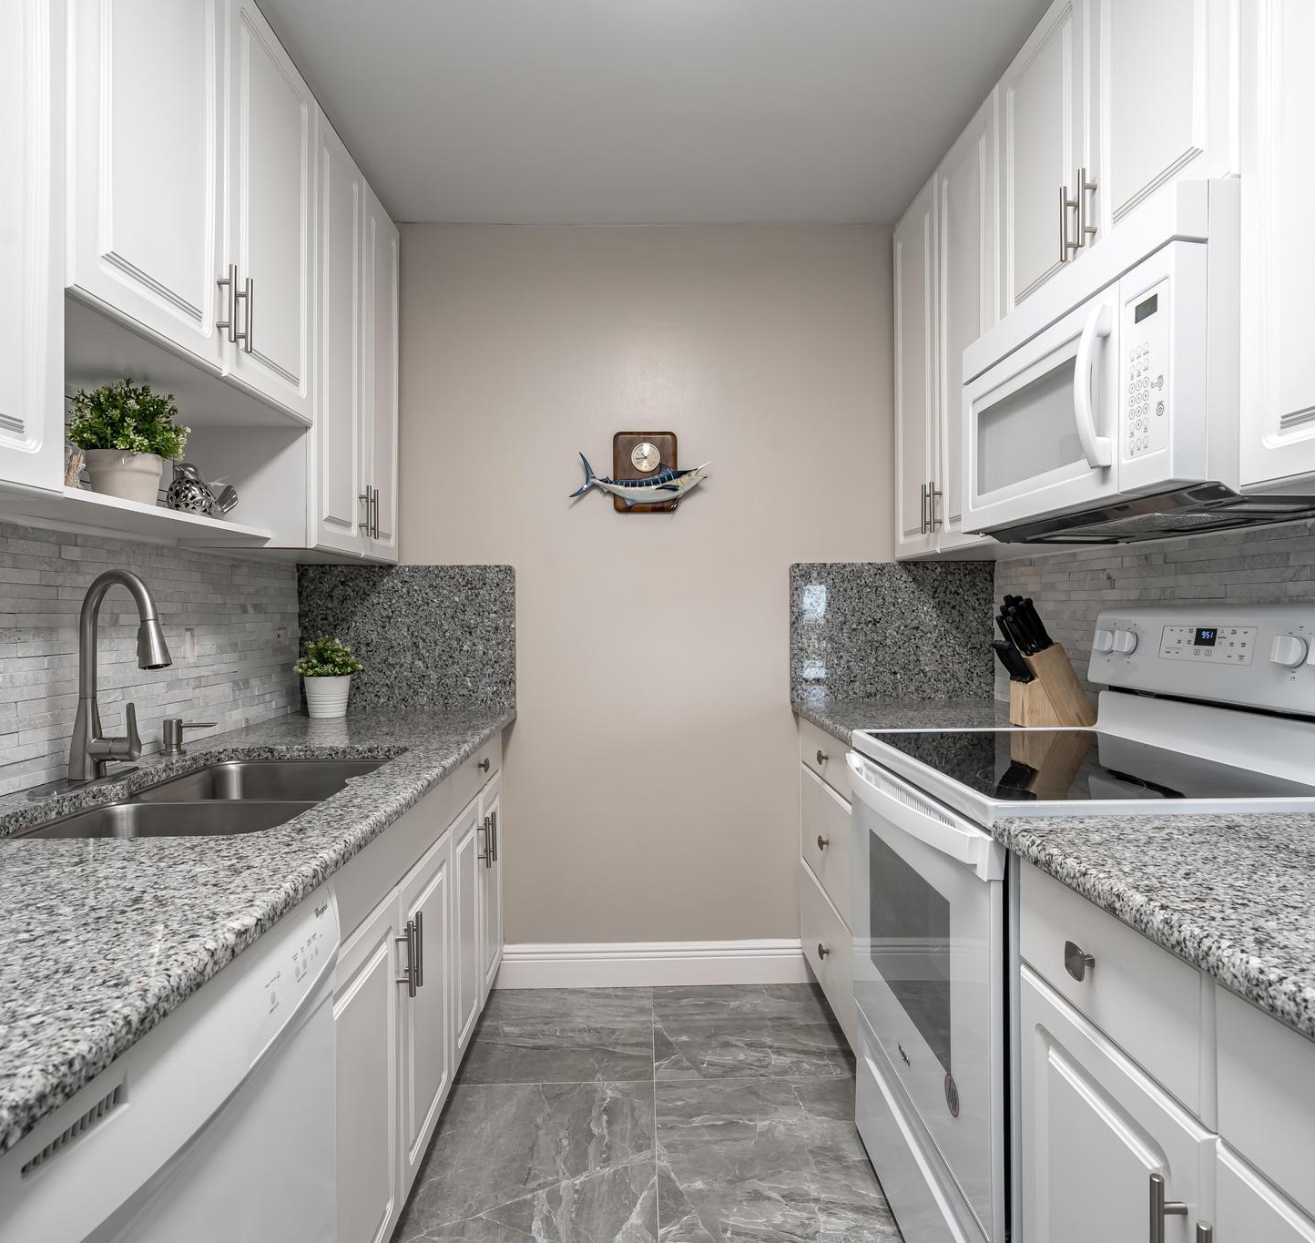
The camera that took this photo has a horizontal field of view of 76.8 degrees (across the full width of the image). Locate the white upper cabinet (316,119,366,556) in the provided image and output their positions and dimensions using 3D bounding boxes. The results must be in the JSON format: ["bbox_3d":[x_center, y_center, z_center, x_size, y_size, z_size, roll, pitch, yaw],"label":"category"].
[{"bbox_3d":[-0.981,-0.722,2.131,0.328,1.073,0.343,0,0,-1],"label":"white upper cabinet"}]

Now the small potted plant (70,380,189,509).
[{"bbox_3d":[-0.986,-0.324,1.541,0.190,0.245,0.190,0,0,-1],"label":"small potted plant"}]

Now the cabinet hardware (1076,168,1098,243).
[{"bbox_3d":[0.777,-0.750,1.496,0.037,0.139,0.012,0,0,-1],"label":"cabinet hardware"}]

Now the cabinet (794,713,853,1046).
[{"bbox_3d":[0.784,0.732,2.304,0.635,0.865,0.765,0,0,-1],"label":"cabinet"}]

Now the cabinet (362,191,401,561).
[{"bbox_3d":[-0.989,-0.724,2.473,0.328,1.073,0.343,0,0,-1],"label":"cabinet"}]

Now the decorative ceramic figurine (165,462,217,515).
[{"bbox_3d":[-0.986,-0.275,1.792,0.095,0.127,0.155,0,1,38],"label":"decorative ceramic figurine"}]

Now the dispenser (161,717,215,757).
[{"bbox_3d":[-1.015,0.250,1.798,0.121,0.077,0.050,0,0,-1],"label":"dispenser"}]

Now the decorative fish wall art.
[{"bbox_3d":[-0.059,-0.451,2.626,0.451,0.173,0.060,0,0,-1],"label":"decorative fish wall art"}]

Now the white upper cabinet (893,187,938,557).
[{"bbox_3d":[0.936,-0.725,2.486,0.326,1.046,0.390,0,0,-1],"label":"white upper cabinet"}]

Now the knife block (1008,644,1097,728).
[{"bbox_3d":[0.997,0.159,2.089,0.175,0.208,0.090,0,0,-1],"label":"knife block"}]

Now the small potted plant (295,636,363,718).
[{"bbox_3d":[-0.985,0.163,2.480,0.200,0.240,0.200,0,0,-1],"label":"small potted plant"}]

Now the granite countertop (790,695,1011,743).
[{"bbox_3d":[0.772,0.282,2.300,0.670,0.035,0.760,0,0,-1],"label":"granite countertop"}]

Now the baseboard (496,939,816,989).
[{"bbox_3d":[-0.003,1.105,2.673,1.028,0.143,0.018,0,0,-1],"label":"baseboard"}]

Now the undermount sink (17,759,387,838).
[{"bbox_3d":[-0.713,0.408,1.430,0.425,0.205,0.765,0,0,-1],"label":"undermount sink"}]

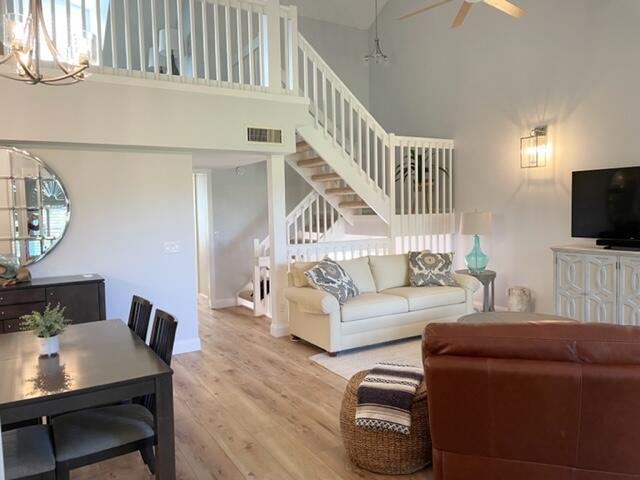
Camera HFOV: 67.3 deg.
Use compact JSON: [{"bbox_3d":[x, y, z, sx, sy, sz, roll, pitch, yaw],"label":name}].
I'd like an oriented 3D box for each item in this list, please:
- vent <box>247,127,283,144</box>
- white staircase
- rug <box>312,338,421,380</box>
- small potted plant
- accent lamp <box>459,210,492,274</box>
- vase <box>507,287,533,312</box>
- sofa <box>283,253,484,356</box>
[{"bbox_3d":[-0.569,-1.093,5.023,0.410,0.165,0.030,-3,4,-31],"label":"vent"},{"bbox_3d":[0.331,-0.777,7.156,2.830,3.550,2.060,-3,4,-31],"label":"white staircase"},{"bbox_3d":[1.604,1.145,4.451,2.600,0.020,2.300,-3,4,-31],"label":"rug"},{"bbox_3d":[-1.411,0.456,2.479,0.230,0.275,0.220,-3,4,-31],"label":"small potted plant"},{"bbox_3d":[2.017,0.023,6.196,0.410,0.810,0.410,-3,4,-31],"label":"accent lamp"},{"bbox_3d":[2.530,0.825,6.101,0.310,0.400,0.310,-3,4,-31],"label":"vase"},{"bbox_3d":[0.763,0.640,5.689,2.270,0.900,0.940,-3,4,-31],"label":"sofa"}]

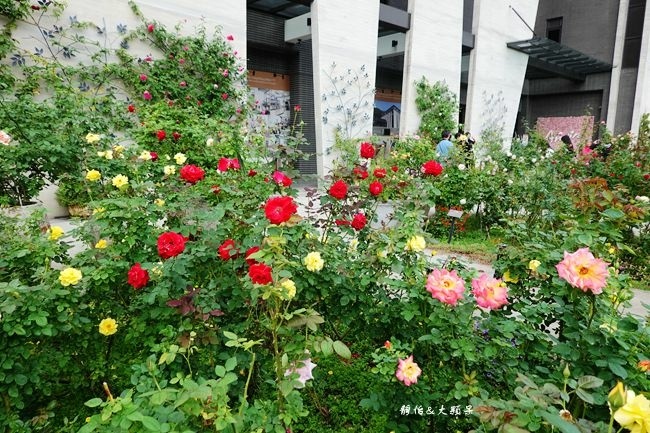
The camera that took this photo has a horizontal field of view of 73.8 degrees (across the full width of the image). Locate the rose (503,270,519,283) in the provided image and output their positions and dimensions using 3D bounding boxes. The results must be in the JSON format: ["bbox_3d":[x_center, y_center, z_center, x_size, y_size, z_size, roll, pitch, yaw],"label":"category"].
[{"bbox_3d":[0.707,0.230,1.650,0.062,0.052,0.050,2,9,12],"label":"rose"}]

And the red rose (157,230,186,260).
[{"bbox_3d":[-0.585,0.107,1.650,0.108,0.100,0.075,-2,9,-12],"label":"red rose"}]

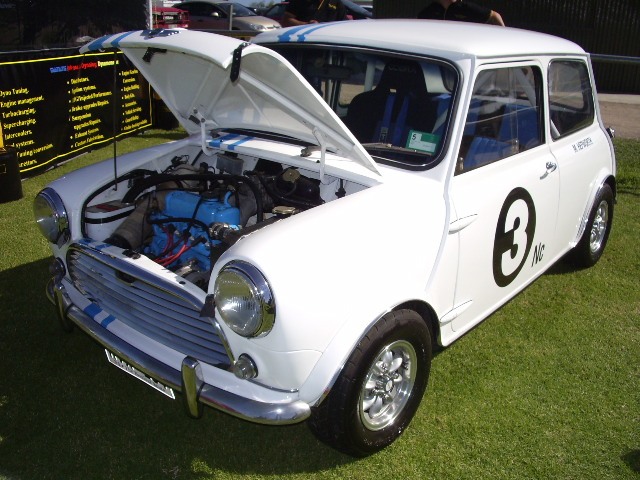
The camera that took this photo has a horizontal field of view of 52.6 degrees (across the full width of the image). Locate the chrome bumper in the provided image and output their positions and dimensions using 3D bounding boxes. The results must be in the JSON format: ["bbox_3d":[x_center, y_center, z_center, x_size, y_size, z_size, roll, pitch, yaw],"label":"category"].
[{"bbox_3d":[-0.597,0.323,2.135,1.340,0.200,0.210,17,26,37],"label":"chrome bumper"}]

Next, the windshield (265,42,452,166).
[{"bbox_3d":[0.002,-0.559,2.537,1.150,0.430,0.110,17,-7,37],"label":"windshield"}]

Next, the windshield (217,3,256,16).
[{"bbox_3d":[-2.629,-7.286,20.500,0.800,0.150,1.380,43,34,12],"label":"windshield"}]

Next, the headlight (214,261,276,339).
[{"bbox_3d":[-0.188,0.149,1.746,0.200,0.200,0.100,17,20,37],"label":"headlight"}]

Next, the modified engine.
[{"bbox_3d":[-0.379,0.021,2.289,0.840,0.420,0.550,17,26,37],"label":"modified engine"}]

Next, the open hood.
[{"bbox_3d":[-0.333,-0.456,2.160,0.990,0.180,0.660,17,-18,37],"label":"open hood"}]

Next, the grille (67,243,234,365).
[{"bbox_3d":[-0.589,0.171,2.086,0.920,0.260,0.100,17,26,37],"label":"grille"}]

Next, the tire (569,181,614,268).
[{"bbox_3d":[1.465,-0.082,3.561,0.170,0.485,0.485,17,26,37],"label":"tire"}]

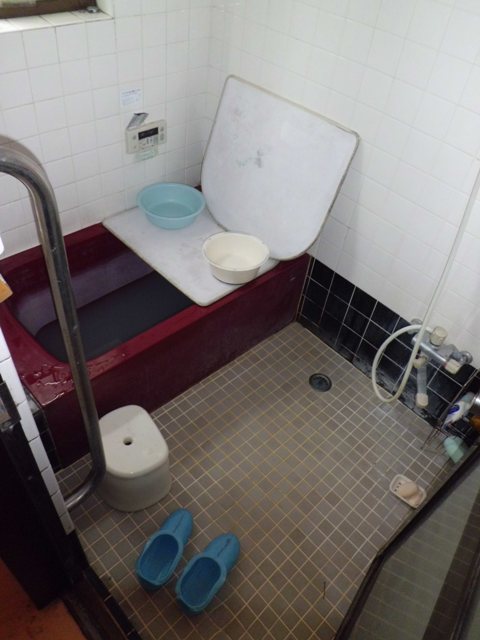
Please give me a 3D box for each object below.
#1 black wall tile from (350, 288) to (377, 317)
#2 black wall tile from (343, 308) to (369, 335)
[{"bbox_3d":[0.516,-0.072,2.006,0.010,0.108,0.108,-32,58,-32],"label":"black wall tile"},{"bbox_3d":[0.505,0.006,2.085,0.010,0.108,0.108,-32,58,-32],"label":"black wall tile"}]

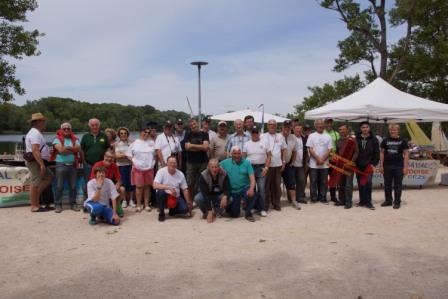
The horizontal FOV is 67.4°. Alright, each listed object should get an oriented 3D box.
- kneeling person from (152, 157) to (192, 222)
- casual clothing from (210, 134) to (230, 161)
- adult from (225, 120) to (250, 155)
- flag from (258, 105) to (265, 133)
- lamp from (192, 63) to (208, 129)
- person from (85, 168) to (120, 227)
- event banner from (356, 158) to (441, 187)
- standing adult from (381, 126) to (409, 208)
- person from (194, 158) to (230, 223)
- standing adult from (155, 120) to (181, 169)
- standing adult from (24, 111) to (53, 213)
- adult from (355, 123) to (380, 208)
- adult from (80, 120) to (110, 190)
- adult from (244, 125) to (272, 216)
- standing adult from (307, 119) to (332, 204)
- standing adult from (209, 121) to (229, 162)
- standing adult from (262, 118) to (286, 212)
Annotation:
[{"bbox_3d":[-0.948,0.683,6.195,0.700,1.093,0.750,0,3,3],"label":"kneeling person"},{"bbox_3d":[-0.088,-0.043,7.358,0.500,0.614,0.300,0,3,0],"label":"casual clothing"},{"bbox_3d":[0.323,0.264,7.224,0.520,1.820,0.360,0,3,2],"label":"adult"},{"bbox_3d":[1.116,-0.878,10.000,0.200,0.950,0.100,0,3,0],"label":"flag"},{"bbox_3d":[-0.963,-1.287,13.250,0.710,4.272,0.710,0,3,0],"label":"lamp"},{"bbox_3d":[-2.147,0.778,5.950,0.620,0.930,0.720,0,3,-9],"label":"person"},{"bbox_3d":[4.465,0.626,8.700,2.280,0.680,0.060,0,4,0],"label":"event banner"},{"bbox_3d":[3.348,0.321,6.581,0.560,1.660,0.360,1,4,11],"label":"standing adult"},{"bbox_3d":[-0.210,0.702,6.146,0.640,1.060,0.780,0,3,-3],"label":"person"},{"bbox_3d":[-1.089,0.295,6.596,0.550,1.710,0.380,-1,4,-11],"label":"standing adult"},{"bbox_3d":[-3.466,0.253,6.330,0.540,1.830,0.500,0,4,-3],"label":"standing adult"},{"bbox_3d":[2.935,0.316,6.880,0.500,1.753,0.380,1,3,22],"label":"adult"},{"bbox_3d":[-2.430,0.291,6.356,0.580,1.750,0.380,-1,4,-9],"label":"adult"},{"bbox_3d":[0.601,0.378,6.032,0.540,1.620,0.380,0,4,3],"label":"adult"},{"bbox_3d":[2.009,0.241,7.035,0.560,1.760,0.360,1,4,9],"label":"standing adult"},{"bbox_3d":[-0.110,0.274,7.375,0.510,1.784,0.360,0,3,0],"label":"standing adult"},{"bbox_3d":[0.960,0.295,6.450,0.540,1.730,0.380,0,4,0],"label":"standing adult"}]

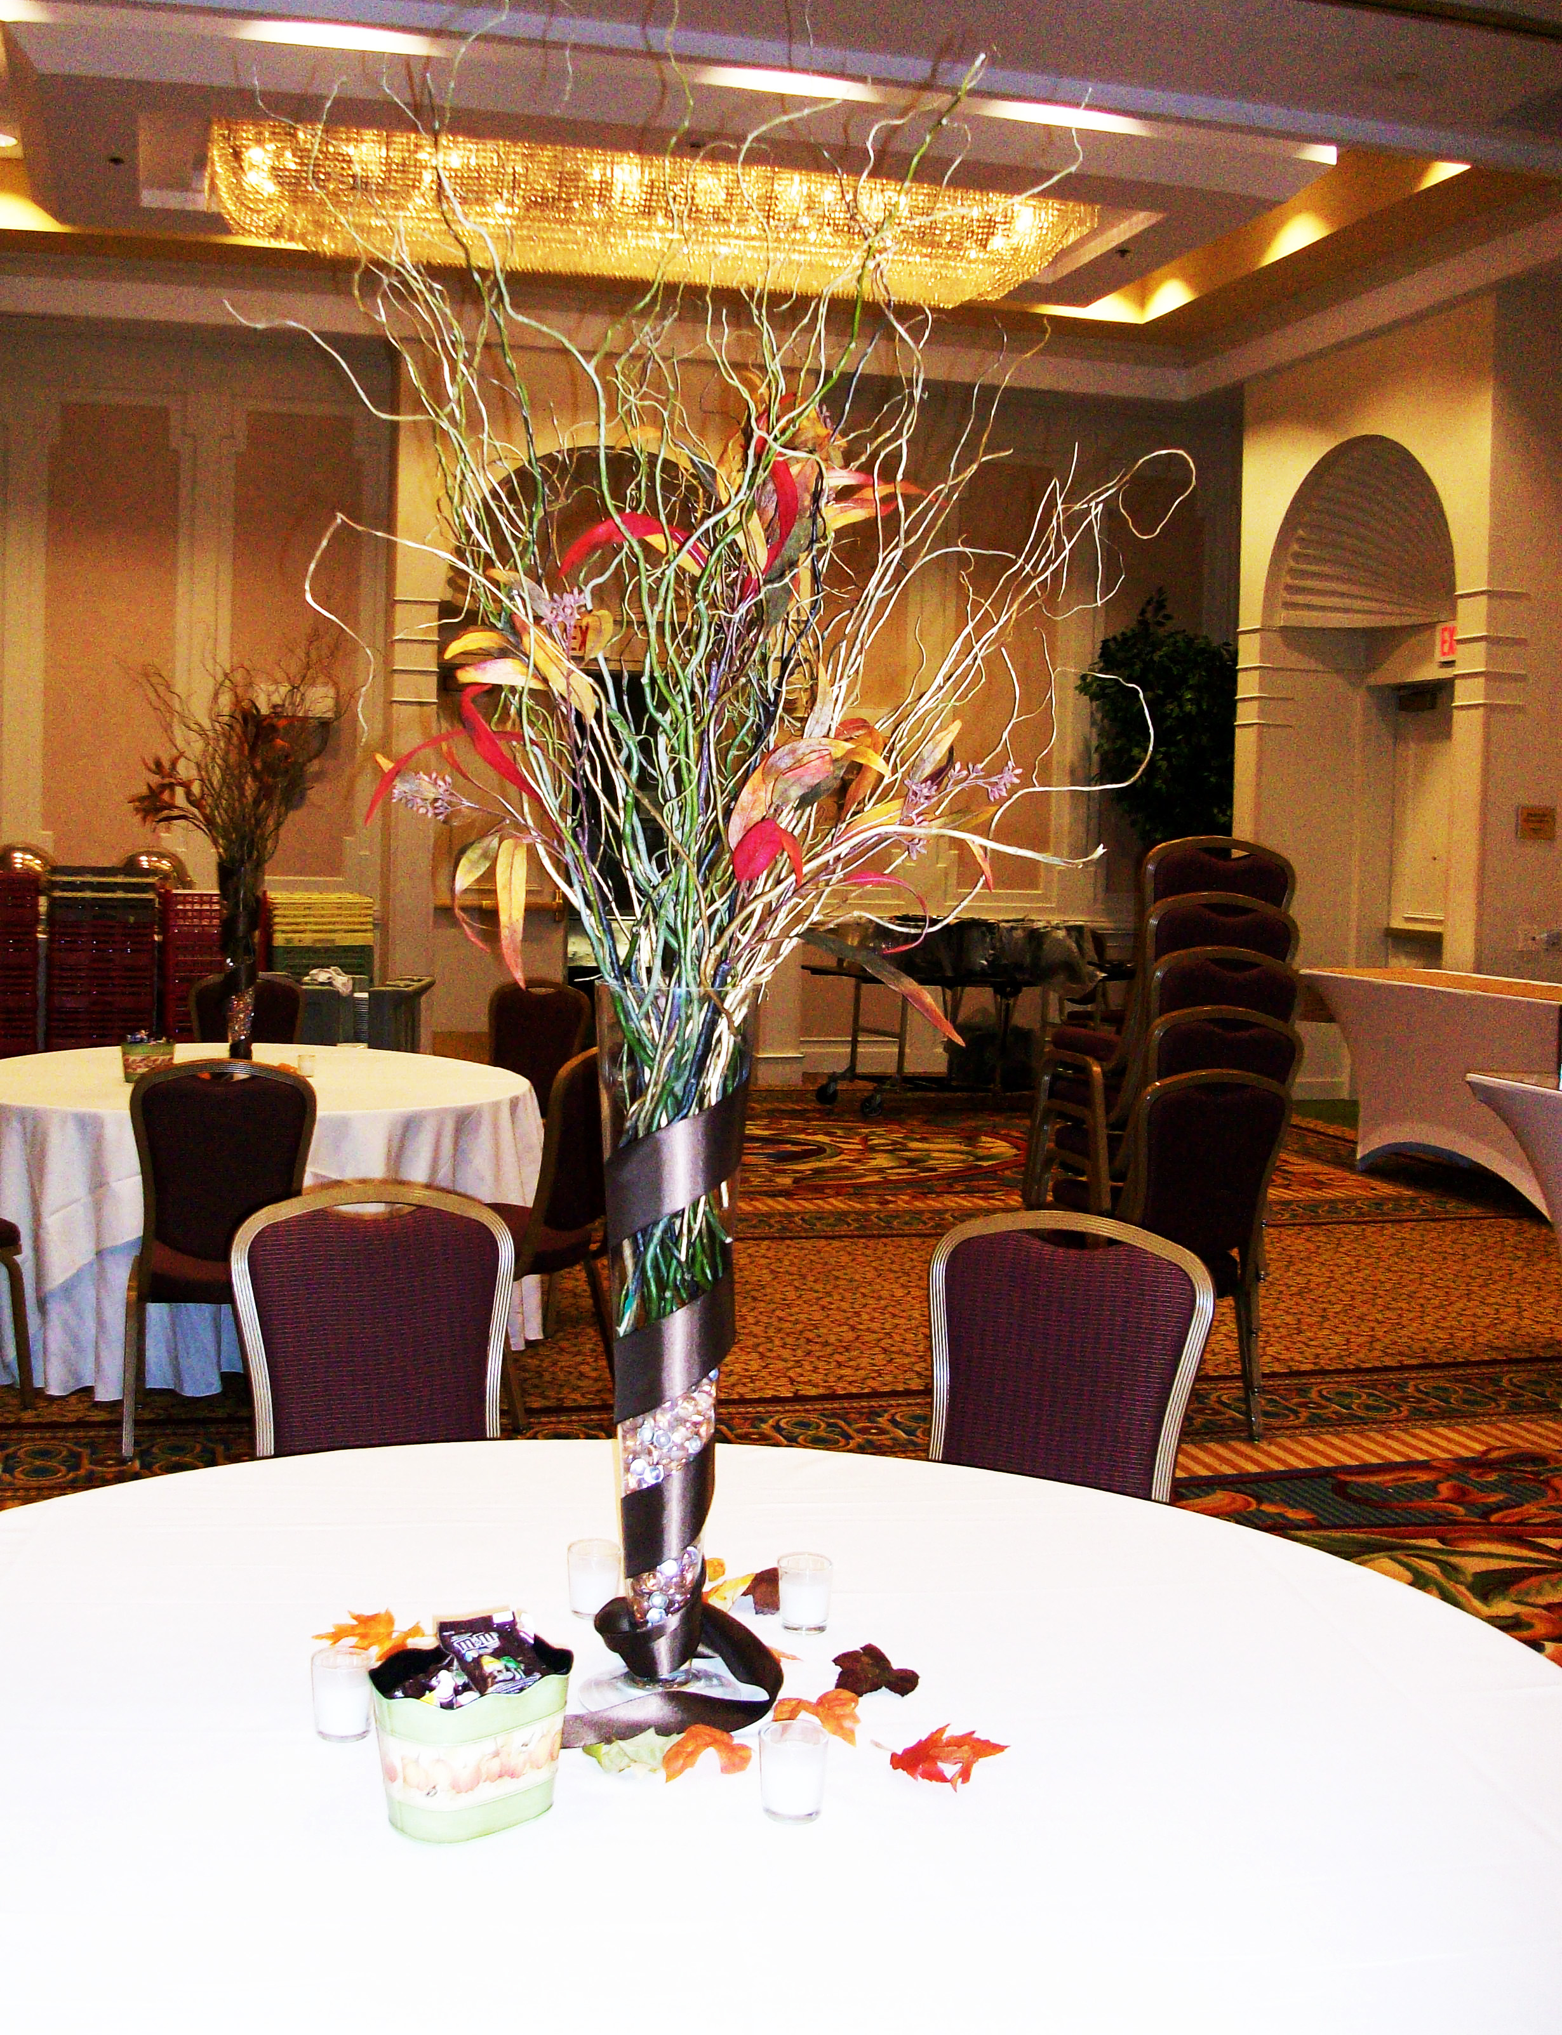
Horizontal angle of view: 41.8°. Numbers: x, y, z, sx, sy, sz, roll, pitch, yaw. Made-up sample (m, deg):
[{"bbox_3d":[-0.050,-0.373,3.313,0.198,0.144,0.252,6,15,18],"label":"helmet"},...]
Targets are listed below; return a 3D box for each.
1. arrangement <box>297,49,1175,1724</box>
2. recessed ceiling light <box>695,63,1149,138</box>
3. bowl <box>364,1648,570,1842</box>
[{"bbox_3d":[-0.051,-0.115,1.743,0.751,1.423,0.731,2,5,0],"label":"arrangement"},{"bbox_3d":[0.557,-3.602,8.050,1.900,0.100,0.150,0,6,-15],"label":"recessed ceiling light"},{"bbox_3d":[-0.236,0.552,1.569,0.151,0.115,0.110,-2,6,-37],"label":"bowl"}]

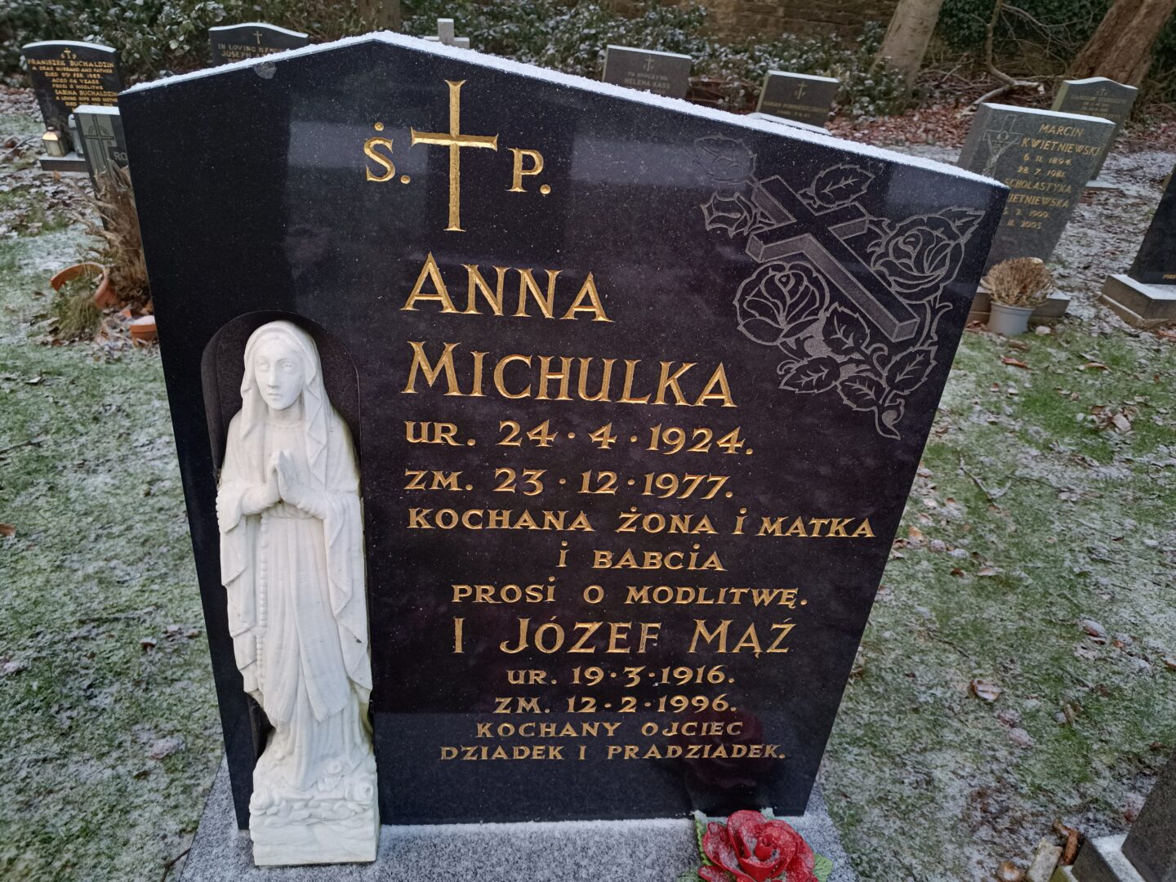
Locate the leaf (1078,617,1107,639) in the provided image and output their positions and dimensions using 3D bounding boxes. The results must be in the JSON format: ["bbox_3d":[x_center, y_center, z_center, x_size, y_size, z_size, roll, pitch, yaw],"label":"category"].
[{"bbox_3d":[1.026,0.381,1.664,0.051,0.016,0.058,-3,31,-17],"label":"leaf"}]

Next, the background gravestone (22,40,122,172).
[{"bbox_3d":[-3.300,-2.190,5.357,0.622,0.758,0.260,-2,35,-11],"label":"background gravestone"}]

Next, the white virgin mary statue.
[{"bbox_3d":[-0.284,0.180,0.822,0.138,0.647,0.091,2,28,-9],"label":"white virgin mary statue"}]

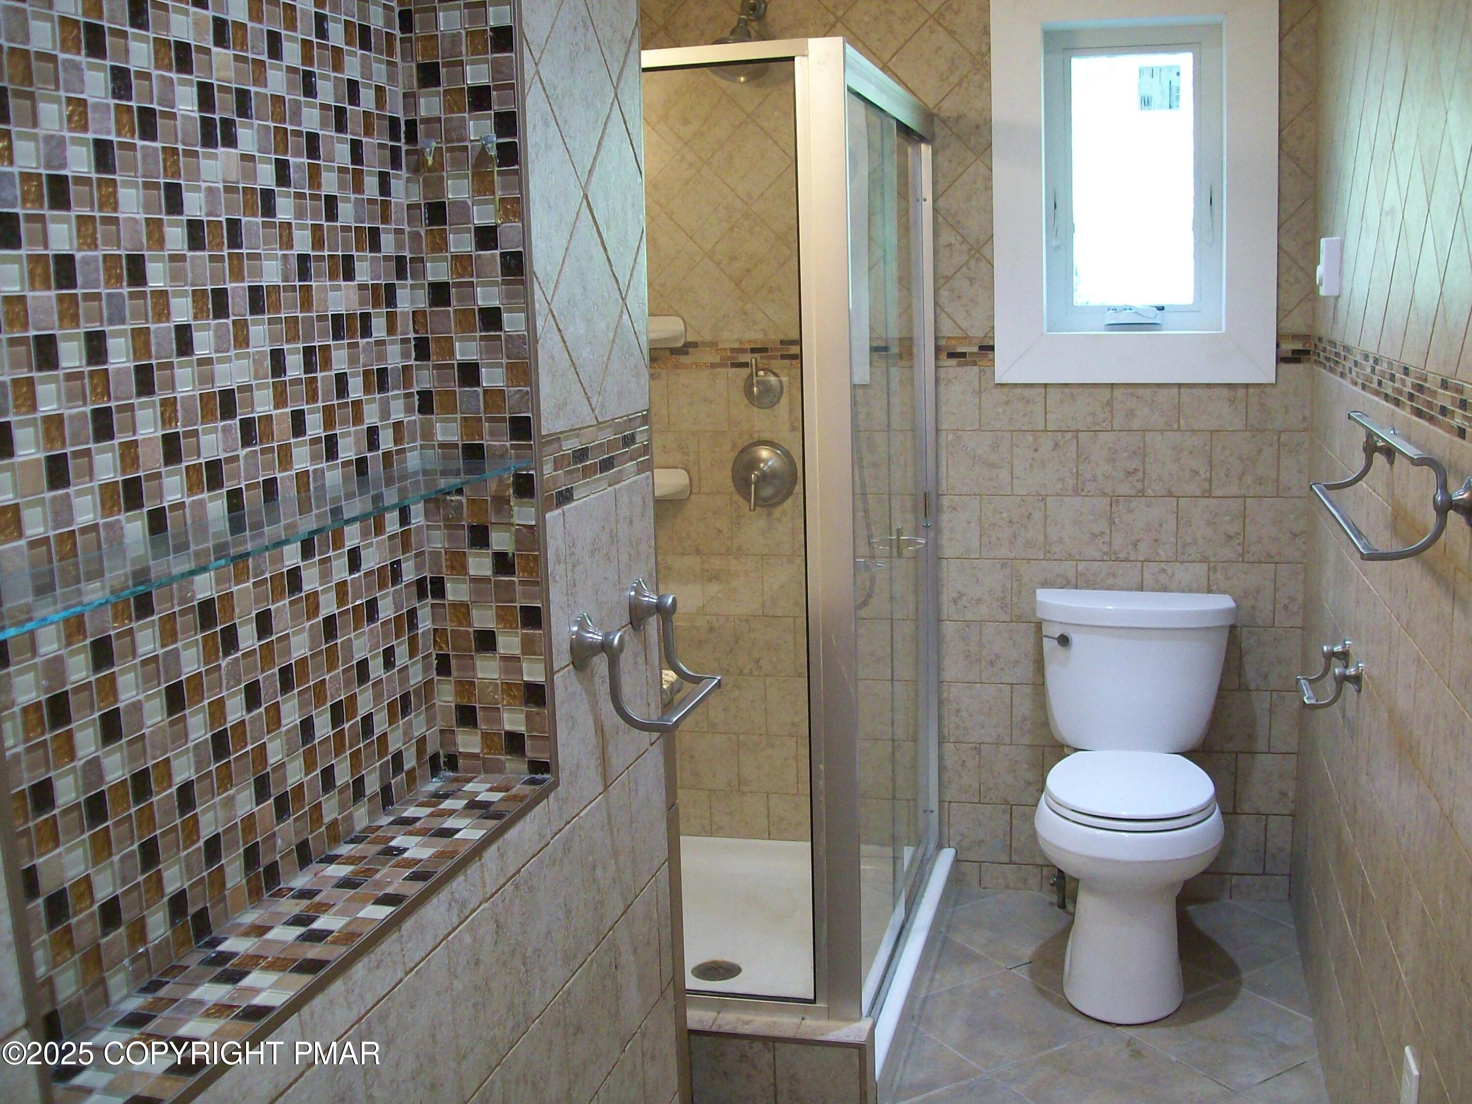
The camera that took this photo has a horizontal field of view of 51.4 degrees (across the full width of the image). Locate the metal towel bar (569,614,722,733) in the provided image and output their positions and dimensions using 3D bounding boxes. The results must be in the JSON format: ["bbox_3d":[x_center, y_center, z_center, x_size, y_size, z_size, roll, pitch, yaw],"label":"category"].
[{"bbox_3d":[-0.086,0.105,1.586,0.100,0.114,0.230,1,10,15],"label":"metal towel bar"}]

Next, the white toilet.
[{"bbox_3d":[0.873,0.533,3.388,0.460,0.780,0.725,1,10,15],"label":"white toilet"}]

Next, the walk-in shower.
[{"bbox_3d":[-0.043,-0.053,3.380,0.880,1.875,1.050,1,10,15],"label":"walk-in shower"}]

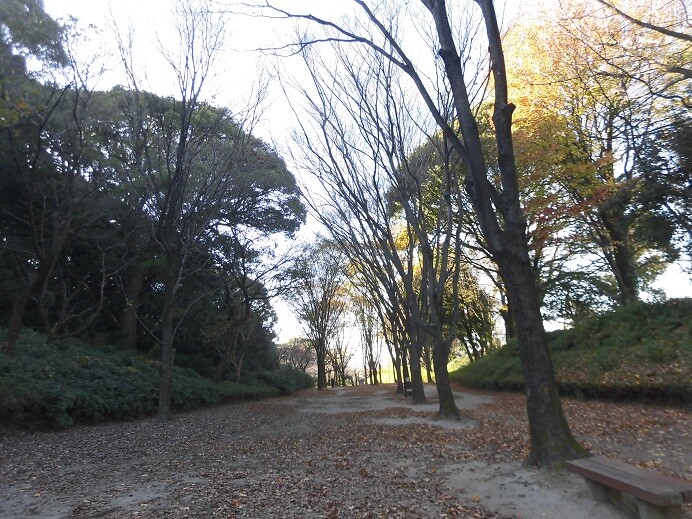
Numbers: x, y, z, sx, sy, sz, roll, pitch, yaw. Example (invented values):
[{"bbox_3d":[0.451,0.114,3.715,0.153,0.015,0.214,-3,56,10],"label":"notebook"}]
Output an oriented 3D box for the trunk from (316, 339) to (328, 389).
[{"bbox_3d":[-2.443,10.774,49.871,1.100,5.070,1.000,1,-14,-3],"label":"trunk"}]

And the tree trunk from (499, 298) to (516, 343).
[{"bbox_3d":[11.243,4.187,32.957,1.100,3.050,0.950,-5,-15,18],"label":"tree trunk"}]

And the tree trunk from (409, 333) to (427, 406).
[{"bbox_3d":[4.092,6.194,27.460,0.900,4.000,0.800,-2,-14,8],"label":"tree trunk"}]

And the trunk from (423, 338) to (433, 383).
[{"bbox_3d":[8.317,10.281,48.963,0.950,4.390,0.800,-2,-14,9],"label":"trunk"}]

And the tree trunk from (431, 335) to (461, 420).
[{"bbox_3d":[3.835,4.375,18.127,0.920,3.060,0.800,-3,-14,11],"label":"tree trunk"}]

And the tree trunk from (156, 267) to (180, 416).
[{"bbox_3d":[-6.516,2.911,17.515,0.620,5.610,0.550,5,-15,-20],"label":"tree trunk"}]

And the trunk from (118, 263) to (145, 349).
[{"bbox_3d":[-9.005,1.857,20.142,0.850,3.740,0.750,6,-15,-23],"label":"trunk"}]

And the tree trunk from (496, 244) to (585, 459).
[{"bbox_3d":[3.654,1.678,8.968,1.050,3.900,0.850,-5,-15,21],"label":"tree trunk"}]

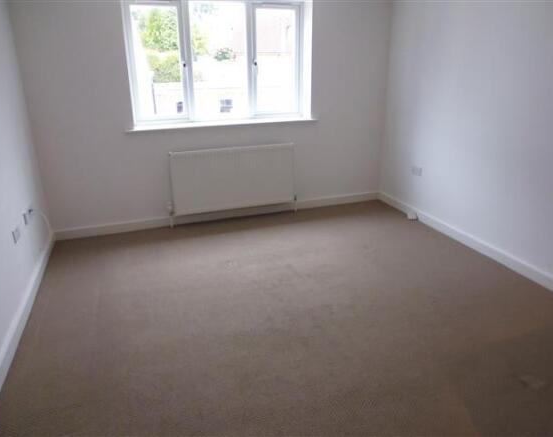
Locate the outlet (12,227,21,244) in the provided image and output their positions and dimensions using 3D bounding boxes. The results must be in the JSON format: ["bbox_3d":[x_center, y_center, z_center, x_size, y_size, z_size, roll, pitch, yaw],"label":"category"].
[{"bbox_3d":[-1.634,0.107,2.560,0.020,0.086,0.146,-8,22,-18],"label":"outlet"}]

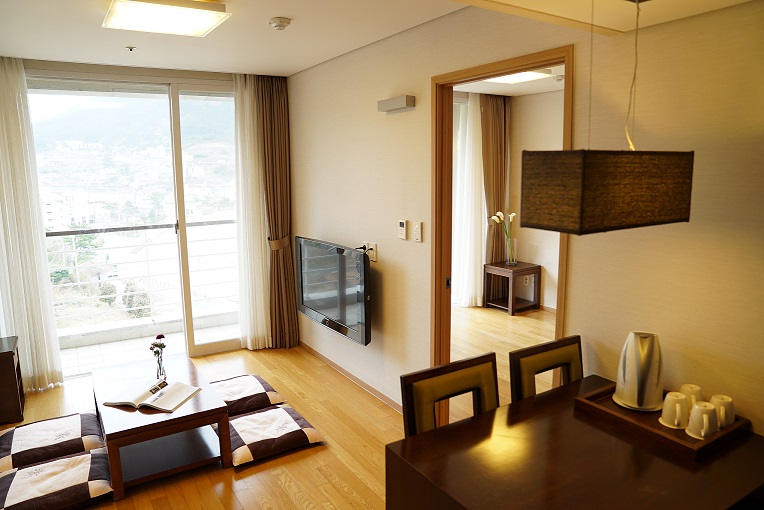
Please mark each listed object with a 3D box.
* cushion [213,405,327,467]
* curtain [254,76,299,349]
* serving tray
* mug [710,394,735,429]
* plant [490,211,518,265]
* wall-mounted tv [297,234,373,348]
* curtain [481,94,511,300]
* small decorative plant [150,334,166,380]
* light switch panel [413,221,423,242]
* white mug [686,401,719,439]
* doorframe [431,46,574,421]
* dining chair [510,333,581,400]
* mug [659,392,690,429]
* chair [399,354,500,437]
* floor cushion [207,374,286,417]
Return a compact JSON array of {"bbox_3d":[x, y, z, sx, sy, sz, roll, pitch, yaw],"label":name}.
[{"bbox_3d":[-0.702,1.061,3.072,0.503,0.086,0.523,-7,11,-32],"label":"cushion"},{"bbox_3d":[-0.944,-0.332,4.498,0.302,2.365,0.151,-7,11,-32],"label":"curtain"},{"bbox_3d":[0.907,0.522,1.670,0.315,0.043,0.396,-7,11,-32],"label":"serving tray"},{"bbox_3d":[1.059,0.493,1.588,0.087,0.085,0.103,3,10,21],"label":"mug"},{"bbox_3d":[1.446,-0.182,5.900,0.241,0.584,0.191,-7,11,-32],"label":"plant"},{"bbox_3d":[-0.354,0.214,3.666,0.090,0.600,1.040,-7,11,-32],"label":"wall-mounted tv"},{"bbox_3d":[1.337,-0.609,5.929,0.423,2.375,0.151,-7,11,-32],"label":"curtain"},{"bbox_3d":[-1.356,0.627,3.084,0.091,0.277,0.091,-7,11,-32],"label":"small decorative plant"},{"bbox_3d":[0.201,-0.131,2.921,0.015,0.117,0.070,-7,11,-32],"label":"light switch panel"},{"bbox_3d":[0.975,0.501,1.542,0.087,0.087,0.103,3,10,21],"label":"white mug"},{"bbox_3d":[0.560,0.125,2.520,0.140,2.040,0.885,-7,11,-32],"label":"doorframe"},{"bbox_3d":[0.768,0.821,1.833,0.413,0.931,0.528,-7,11,-32],"label":"dining chair"},{"bbox_3d":[0.927,0.491,1.607,0.087,0.087,0.103,3,10,21],"label":"mug"},{"bbox_3d":[0.367,0.854,1.585,0.420,0.920,0.510,-7,11,-32],"label":"chair"},{"bbox_3d":[-1.016,0.984,3.558,0.508,0.086,0.543,-7,11,-32],"label":"floor cushion"}]

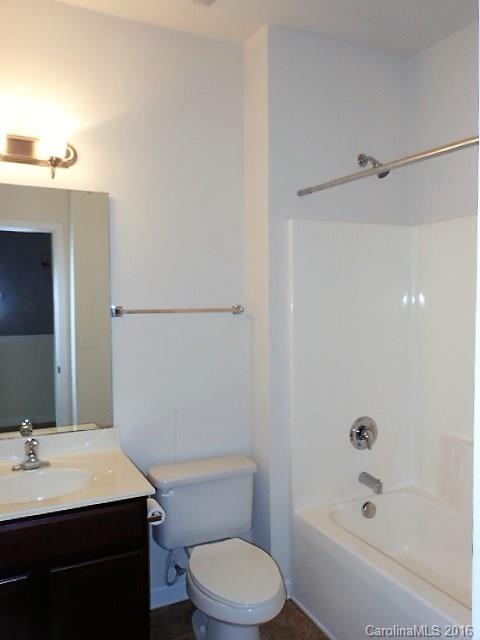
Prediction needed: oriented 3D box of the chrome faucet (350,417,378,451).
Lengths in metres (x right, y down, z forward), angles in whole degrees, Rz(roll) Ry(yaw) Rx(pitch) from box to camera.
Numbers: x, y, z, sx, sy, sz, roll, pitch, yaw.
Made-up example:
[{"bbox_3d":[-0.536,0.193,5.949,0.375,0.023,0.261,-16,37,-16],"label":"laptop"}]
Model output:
[{"bbox_3d":[0.659,0.591,2.659,0.178,0.178,0.065,-2,3,-27],"label":"chrome faucet"}]

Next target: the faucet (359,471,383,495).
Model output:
[{"bbox_3d":[0.671,0.832,2.638,0.056,0.075,0.132,-2,3,-27],"label":"faucet"}]

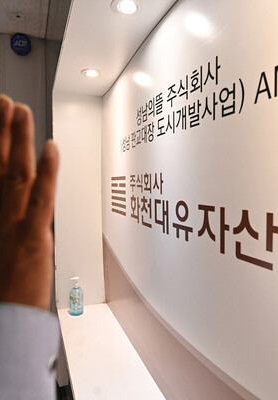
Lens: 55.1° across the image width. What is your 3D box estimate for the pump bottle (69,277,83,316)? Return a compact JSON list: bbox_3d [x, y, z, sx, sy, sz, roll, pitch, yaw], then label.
[{"bbox_3d":[-0.335,0.509,1.423,0.076,0.203,0.071,-2,4,-22],"label":"pump bottle"}]

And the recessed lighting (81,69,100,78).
[{"bbox_3d":[-0.212,-0.560,1.176,0.084,0.020,0.084,-2,4,-22],"label":"recessed lighting"}]

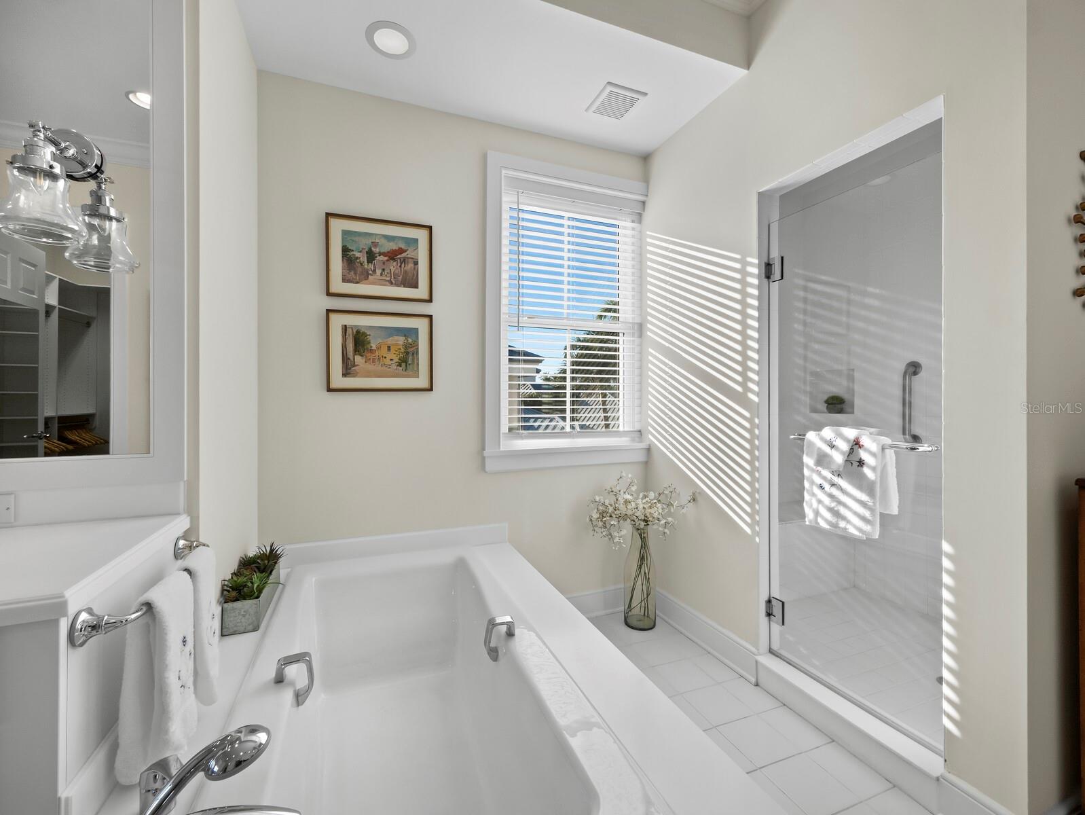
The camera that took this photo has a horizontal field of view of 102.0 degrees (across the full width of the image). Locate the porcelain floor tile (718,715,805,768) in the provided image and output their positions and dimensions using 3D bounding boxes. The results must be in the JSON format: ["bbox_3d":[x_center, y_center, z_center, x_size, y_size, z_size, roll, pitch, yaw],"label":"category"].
[{"bbox_3d":[0.792,1.219,1.607,0.204,0.010,0.204,0,0,-21],"label":"porcelain floor tile"}]

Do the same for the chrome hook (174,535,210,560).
[{"bbox_3d":[-0.912,0.367,1.155,0.076,0.058,0.056,0,0,-21],"label":"chrome hook"}]

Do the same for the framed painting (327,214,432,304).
[{"bbox_3d":[-0.778,-0.713,2.125,0.480,0.385,0.022,0,0,-21],"label":"framed painting"}]

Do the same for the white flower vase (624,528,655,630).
[{"bbox_3d":[0.556,0.938,2.478,0.176,0.555,0.176,0,0,0],"label":"white flower vase"}]

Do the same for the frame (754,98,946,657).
[{"bbox_3d":[1.121,0.078,1.629,0.125,2.030,0.675,0,0,-21],"label":"frame"}]

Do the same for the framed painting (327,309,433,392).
[{"bbox_3d":[-0.777,-0.267,2.125,0.480,0.382,0.022,0,0,-21],"label":"framed painting"}]

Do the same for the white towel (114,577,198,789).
[{"bbox_3d":[-0.792,0.542,0.934,0.093,0.335,0.195,0,0,-21],"label":"white towel"}]

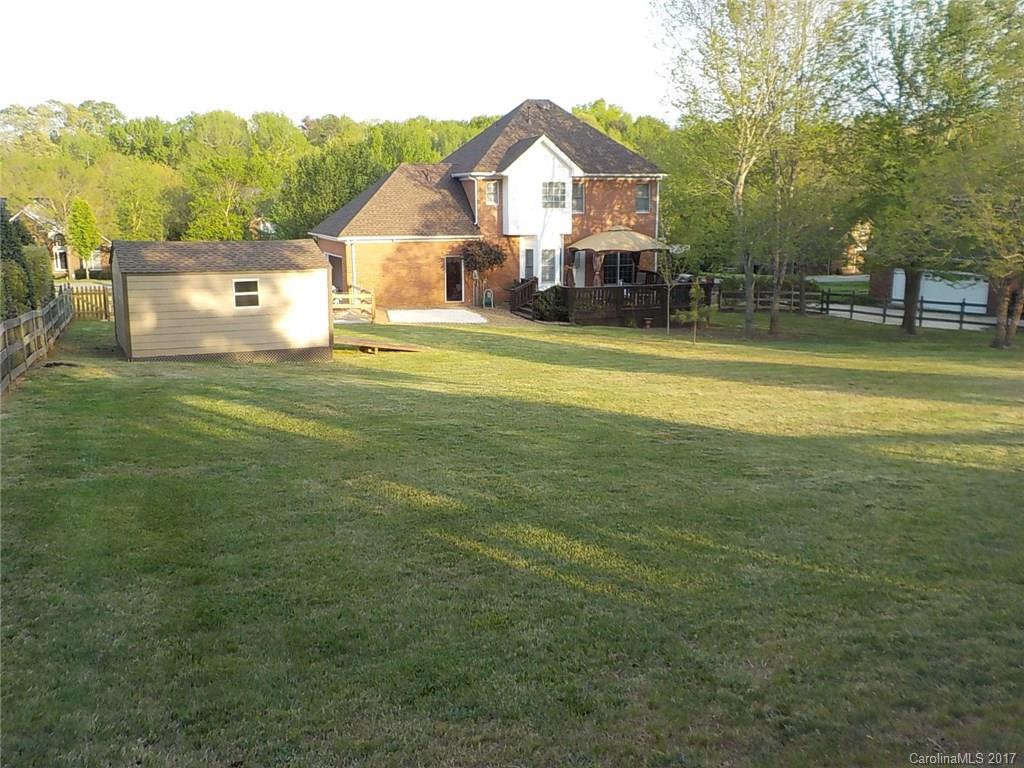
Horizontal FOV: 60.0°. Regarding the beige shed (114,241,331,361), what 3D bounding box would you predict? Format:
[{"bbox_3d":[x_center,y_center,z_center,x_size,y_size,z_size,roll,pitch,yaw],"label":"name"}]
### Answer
[{"bbox_3d":[-7.482,-2.180,22.958,4.949,3.004,3.200,-5,12,-28],"label":"beige shed"}]

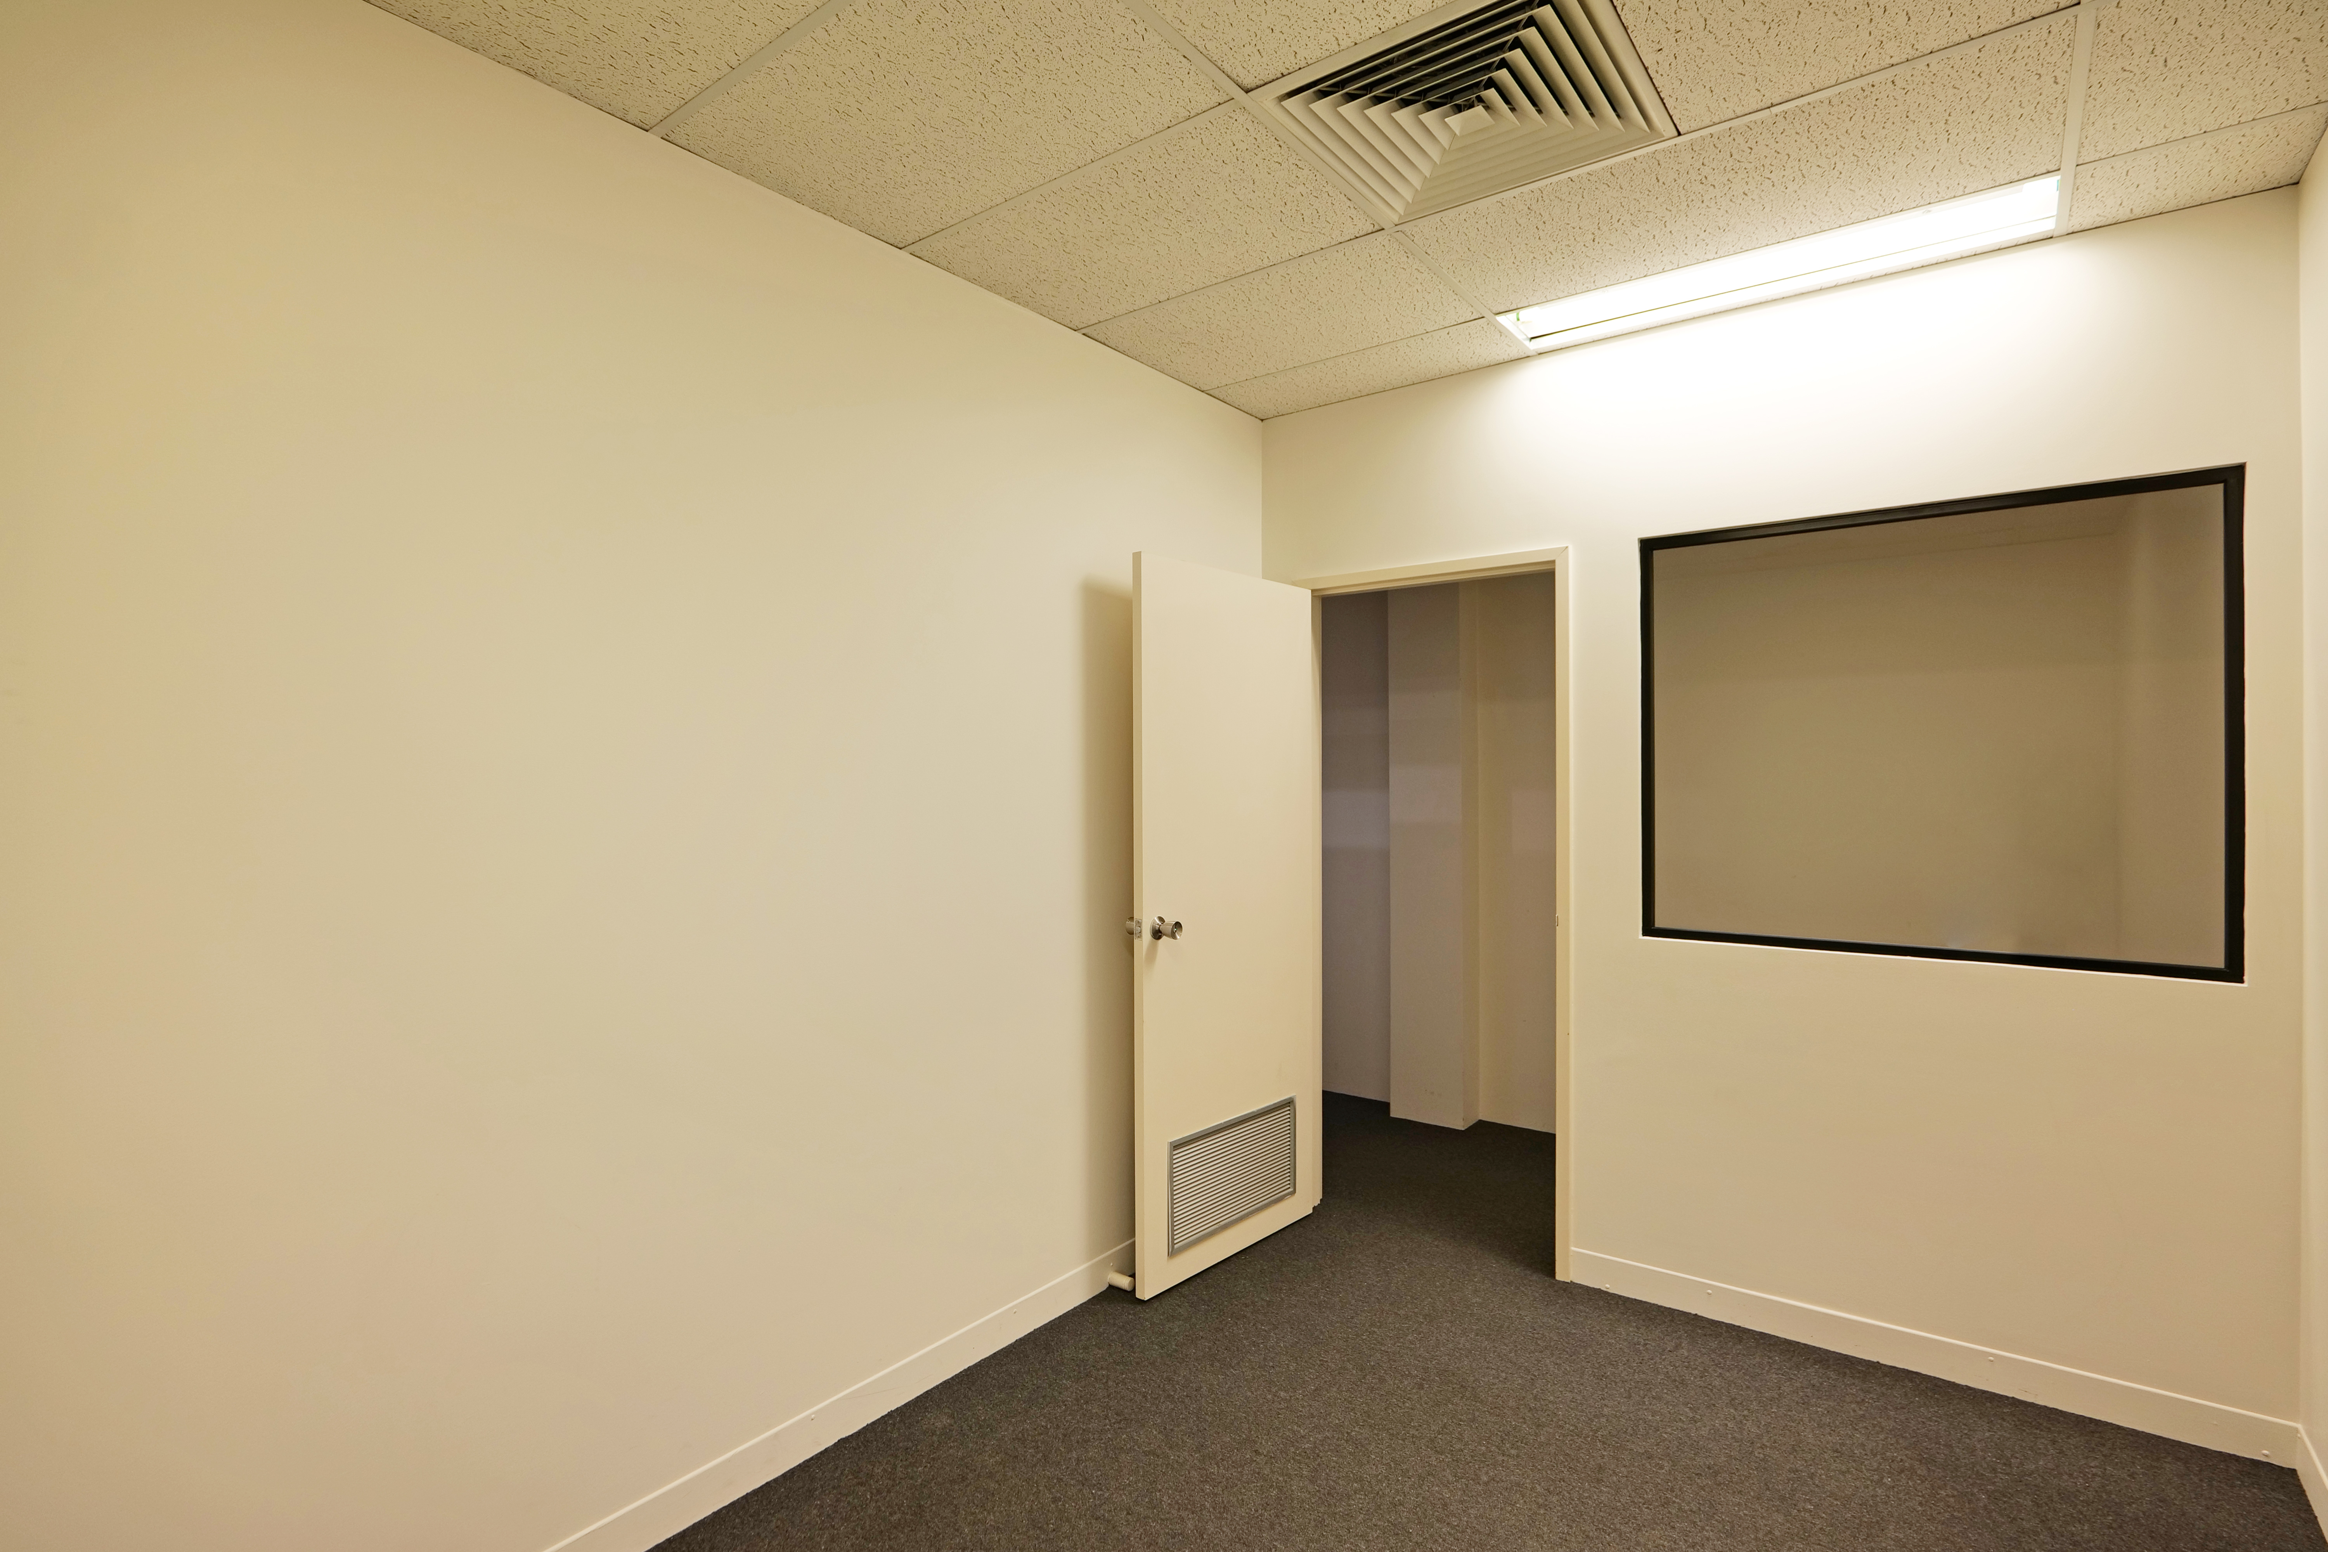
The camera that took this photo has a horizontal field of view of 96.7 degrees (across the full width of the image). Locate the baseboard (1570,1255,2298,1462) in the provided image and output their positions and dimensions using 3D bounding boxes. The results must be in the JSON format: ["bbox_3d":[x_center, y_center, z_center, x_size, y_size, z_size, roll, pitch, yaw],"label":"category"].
[{"bbox_3d":[1.813,1.435,2.632,1.490,0.098,0.015,0,0,36],"label":"baseboard"}]

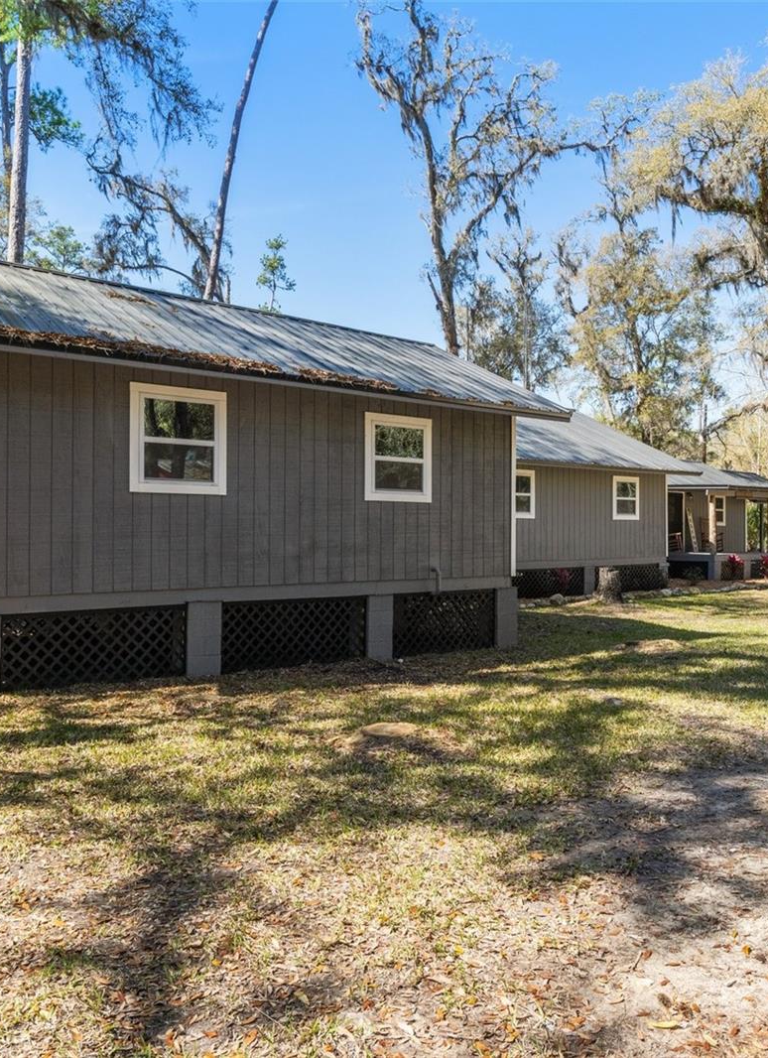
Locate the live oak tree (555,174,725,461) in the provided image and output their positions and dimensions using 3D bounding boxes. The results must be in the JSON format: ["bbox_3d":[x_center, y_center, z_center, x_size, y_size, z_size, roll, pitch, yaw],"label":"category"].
[{"bbox_3d":[13.100,-8.200,41.000,8.200,20.000,8.000,0,0,18],"label":"live oak tree"}]

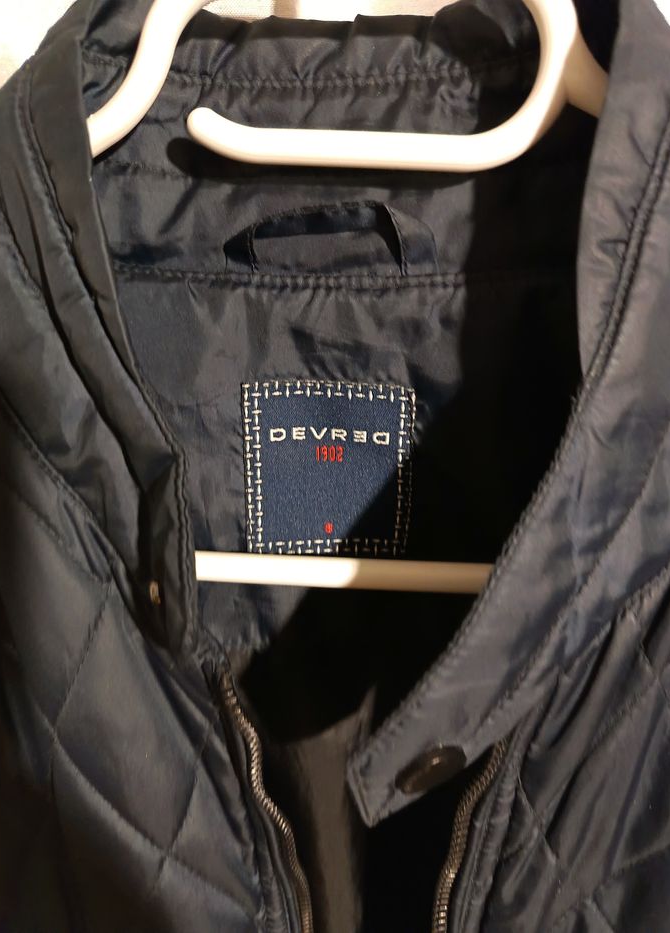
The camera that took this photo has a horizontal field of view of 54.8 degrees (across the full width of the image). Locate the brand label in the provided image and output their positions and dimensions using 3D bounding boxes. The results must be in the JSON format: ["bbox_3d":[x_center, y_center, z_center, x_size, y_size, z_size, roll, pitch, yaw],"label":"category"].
[{"bbox_3d":[-0.003,0.002,0.215,0.056,0.059,0.003,1,19,0],"label":"brand label"}]

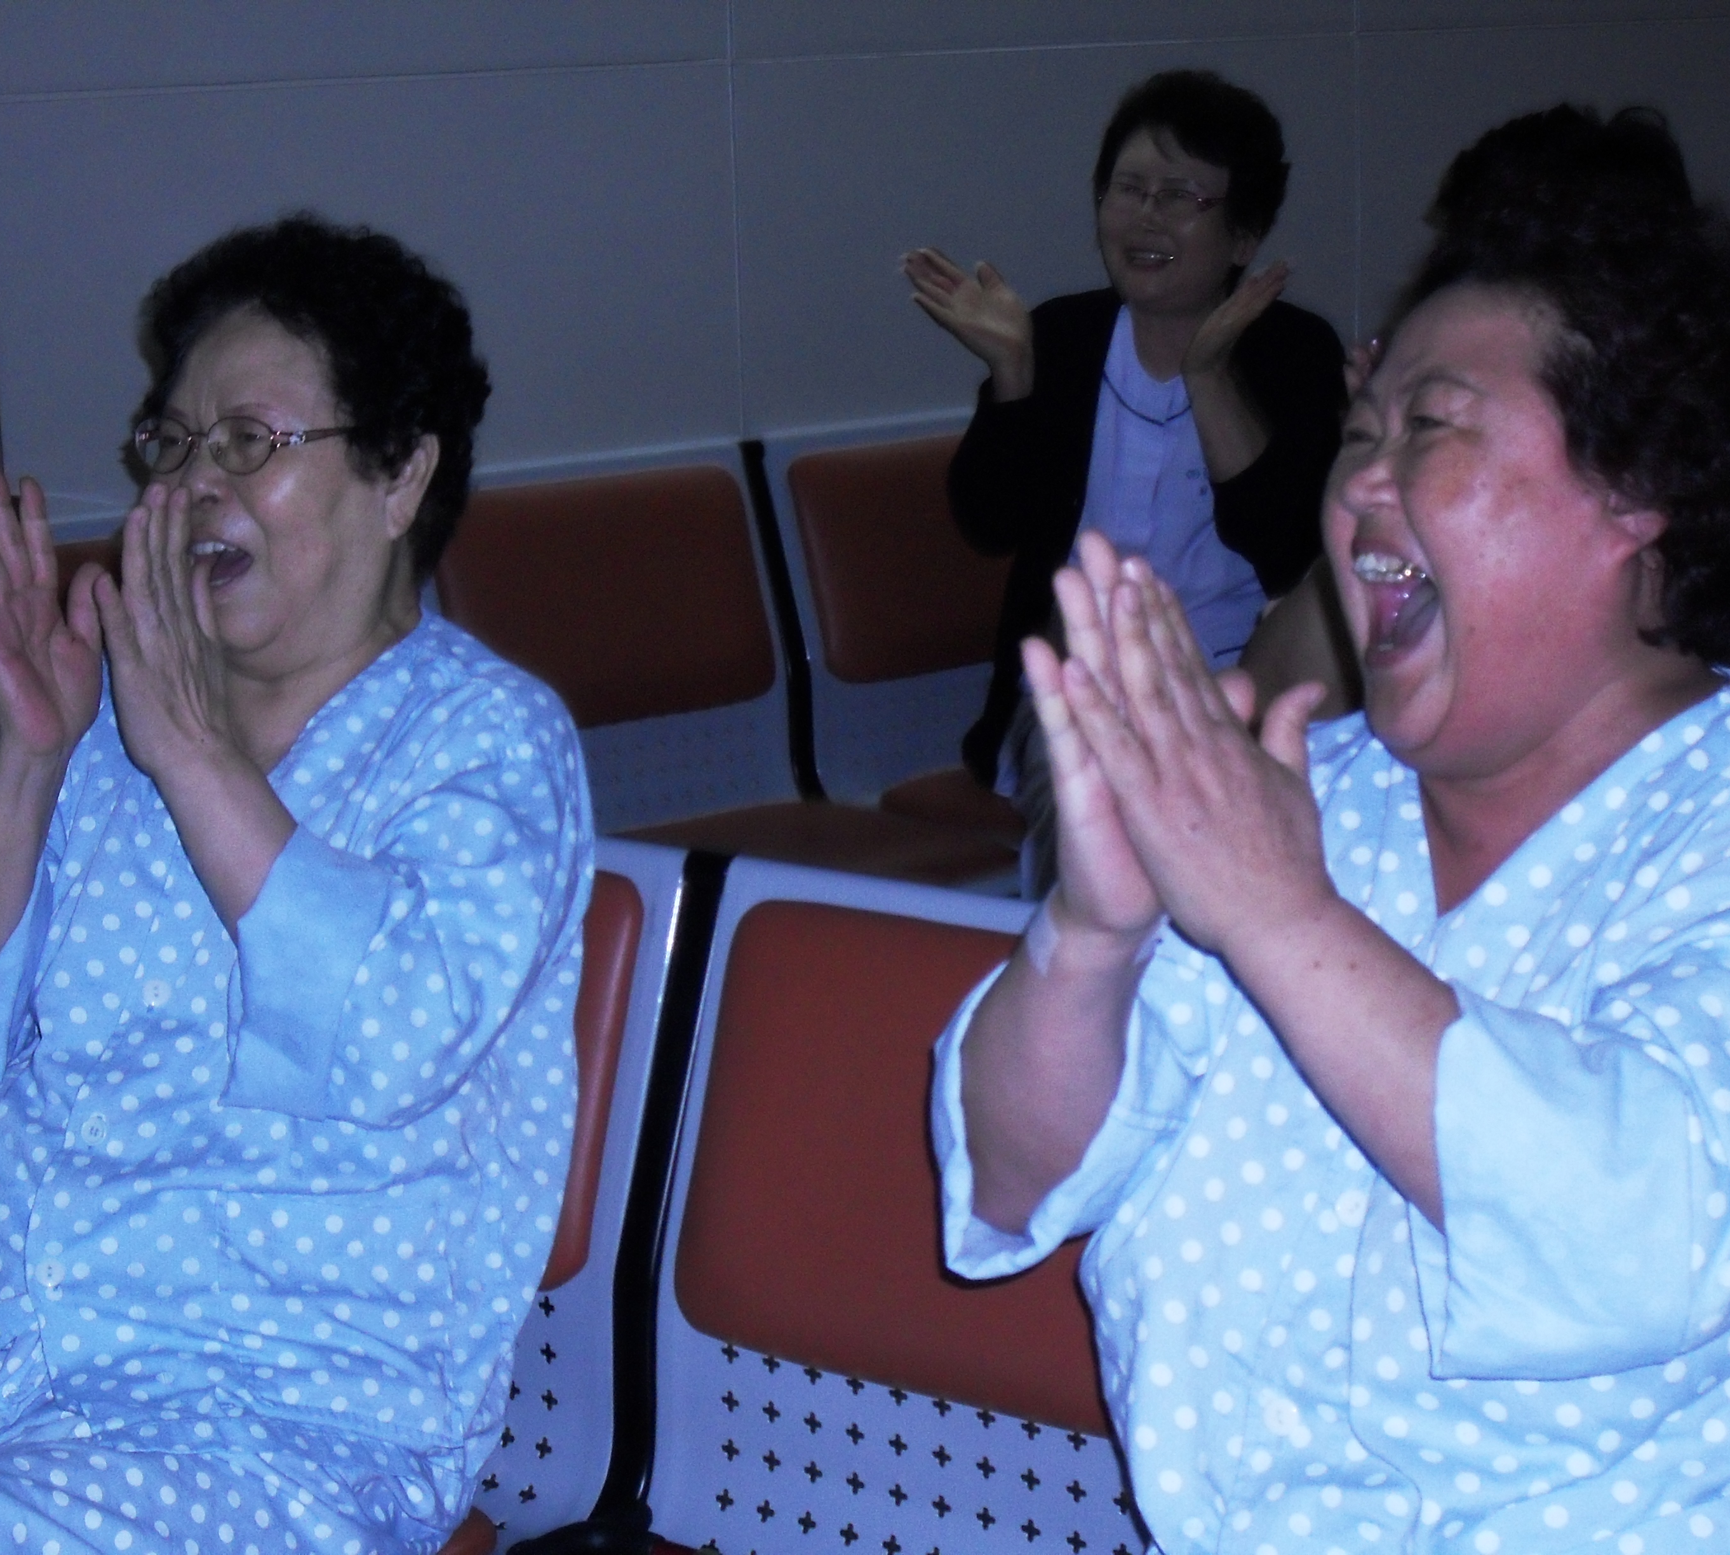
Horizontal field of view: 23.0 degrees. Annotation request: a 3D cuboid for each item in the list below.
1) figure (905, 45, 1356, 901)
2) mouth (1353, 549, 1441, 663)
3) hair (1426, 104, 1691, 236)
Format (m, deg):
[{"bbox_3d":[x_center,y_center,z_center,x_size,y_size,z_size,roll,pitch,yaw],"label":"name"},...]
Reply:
[{"bbox_3d":[0.299,-0.098,4.252,0.480,1.170,0.660,1,11,16],"label":"figure"},{"bbox_3d":[0.230,-0.075,1.840,0.030,0.050,0.048,-10,13,-35],"label":"mouth"},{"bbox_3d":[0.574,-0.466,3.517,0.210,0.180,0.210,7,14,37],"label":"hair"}]

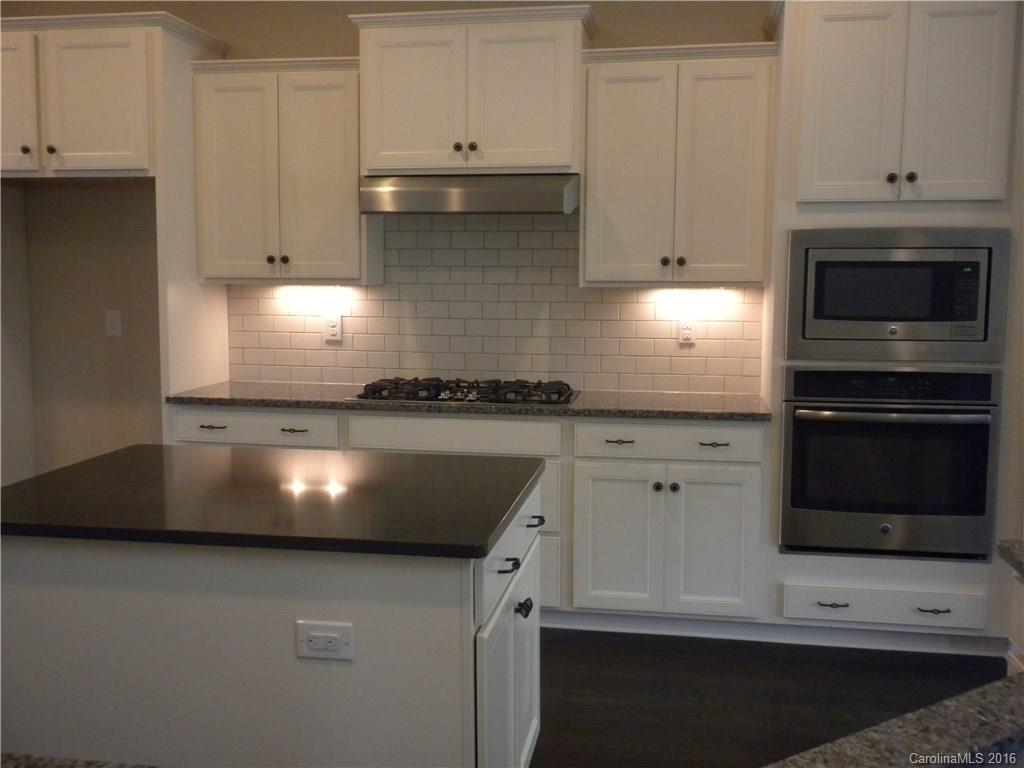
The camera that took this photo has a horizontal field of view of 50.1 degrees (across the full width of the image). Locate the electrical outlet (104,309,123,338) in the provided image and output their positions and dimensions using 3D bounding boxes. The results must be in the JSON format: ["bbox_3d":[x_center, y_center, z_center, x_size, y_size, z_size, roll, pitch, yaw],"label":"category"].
[{"bbox_3d":[-1.911,-0.290,5.242,0.077,0.118,0.012,1,6,10],"label":"electrical outlet"}]

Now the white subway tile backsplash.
[{"bbox_3d":[-0.125,-0.368,4.911,2.453,0.778,0.014,1,6,10],"label":"white subway tile backsplash"}]

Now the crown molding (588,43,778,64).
[{"bbox_3d":[0.653,-1.300,4.306,0.763,0.048,0.043,1,6,11],"label":"crown molding"}]

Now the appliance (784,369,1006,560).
[{"bbox_3d":[1.427,0.270,4.264,0.755,0.708,0.598,1,6,11],"label":"appliance"}]

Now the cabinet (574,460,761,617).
[{"bbox_3d":[0.650,0.573,4.539,0.716,0.595,0.603,1,6,10],"label":"cabinet"}]

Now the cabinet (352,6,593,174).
[{"bbox_3d":[-0.144,-1.198,4.628,0.998,0.646,0.405,1,6,10],"label":"cabinet"}]

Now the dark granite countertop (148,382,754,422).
[{"bbox_3d":[-0.178,0.067,4.643,2.453,0.031,0.648,1,6,10],"label":"dark granite countertop"}]

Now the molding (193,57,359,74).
[{"bbox_3d":[-1.001,-1.341,4.622,0.766,0.052,0.046,1,6,10],"label":"molding"}]

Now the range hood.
[{"bbox_3d":[-0.159,-0.787,4.591,0.907,0.157,0.490,1,6,11],"label":"range hood"}]

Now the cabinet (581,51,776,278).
[{"bbox_3d":[0.681,-0.855,4.509,0.761,0.907,0.321,1,6,11],"label":"cabinet"}]

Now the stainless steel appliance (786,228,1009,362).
[{"bbox_3d":[1.427,-0.341,4.176,0.758,0.478,0.490,1,6,11],"label":"stainless steel appliance"}]

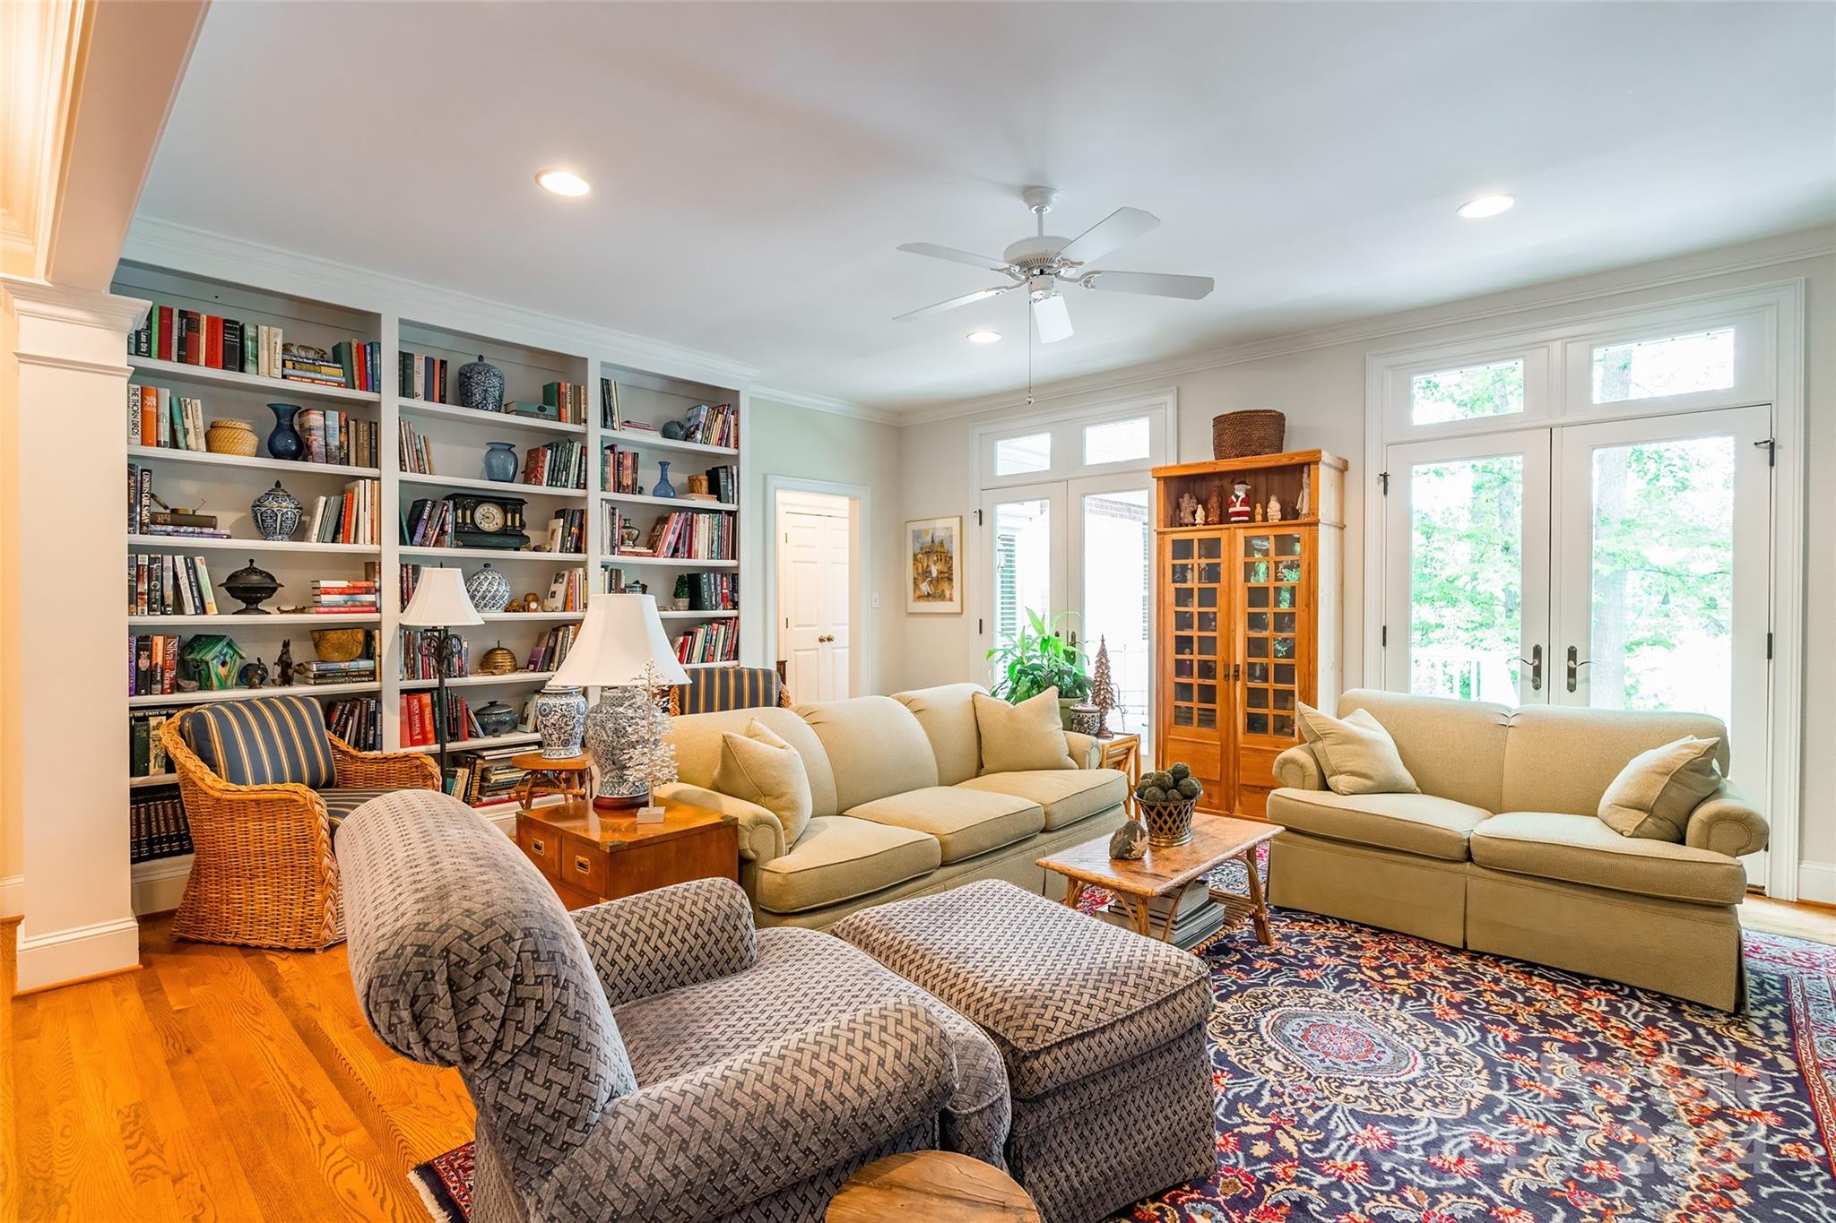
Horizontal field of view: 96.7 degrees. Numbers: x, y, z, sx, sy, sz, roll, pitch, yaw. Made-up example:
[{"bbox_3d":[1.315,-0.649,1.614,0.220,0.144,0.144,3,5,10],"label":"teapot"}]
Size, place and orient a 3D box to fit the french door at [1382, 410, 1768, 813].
[{"bbox_3d":[3.087,0.146,3.942,1.440,2.070,0.070,0,1,40],"label":"french door"}]

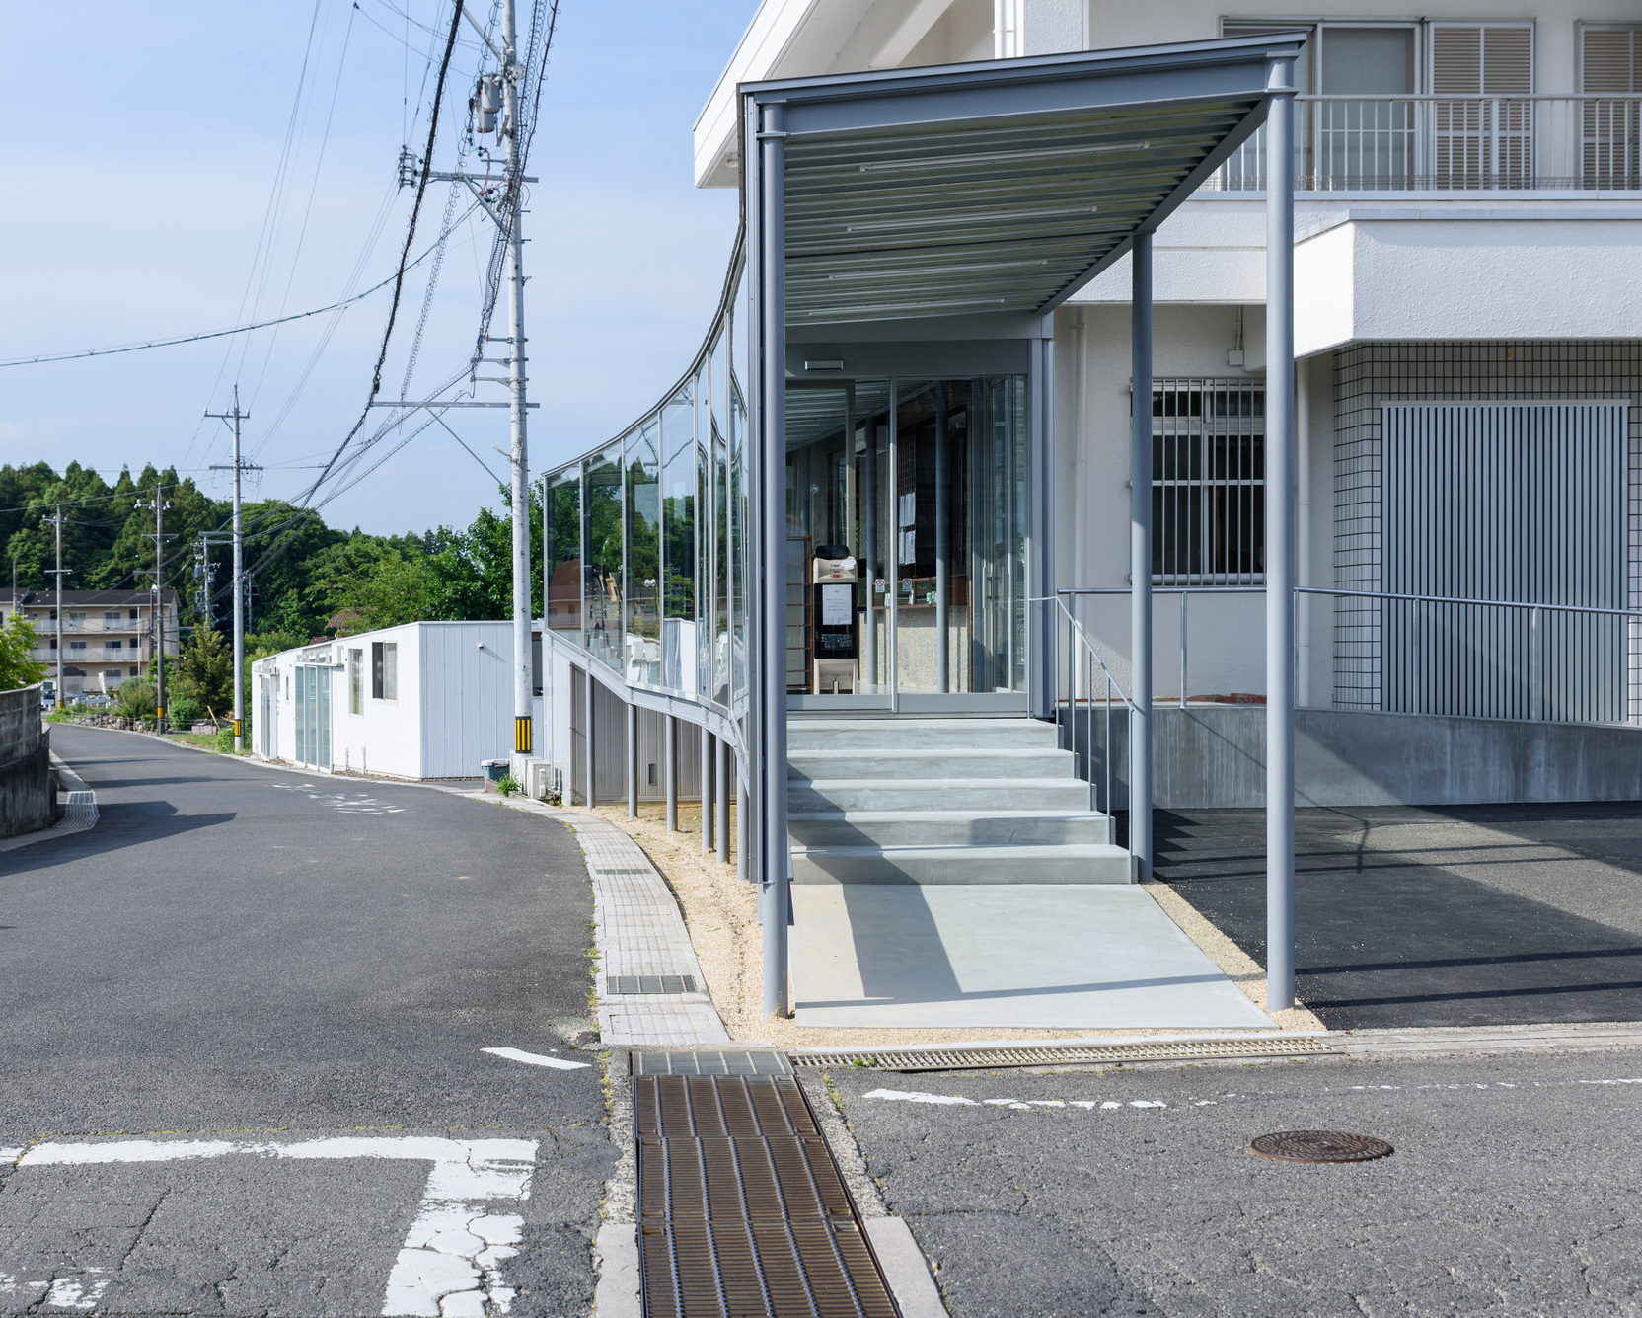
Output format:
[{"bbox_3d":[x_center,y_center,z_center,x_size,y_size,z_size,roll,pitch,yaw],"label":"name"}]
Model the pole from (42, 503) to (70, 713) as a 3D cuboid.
[{"bbox_3d":[-47.312,-3.288,122.000,1.600,12.600,0.500,-1,1,-27],"label":"pole"}]

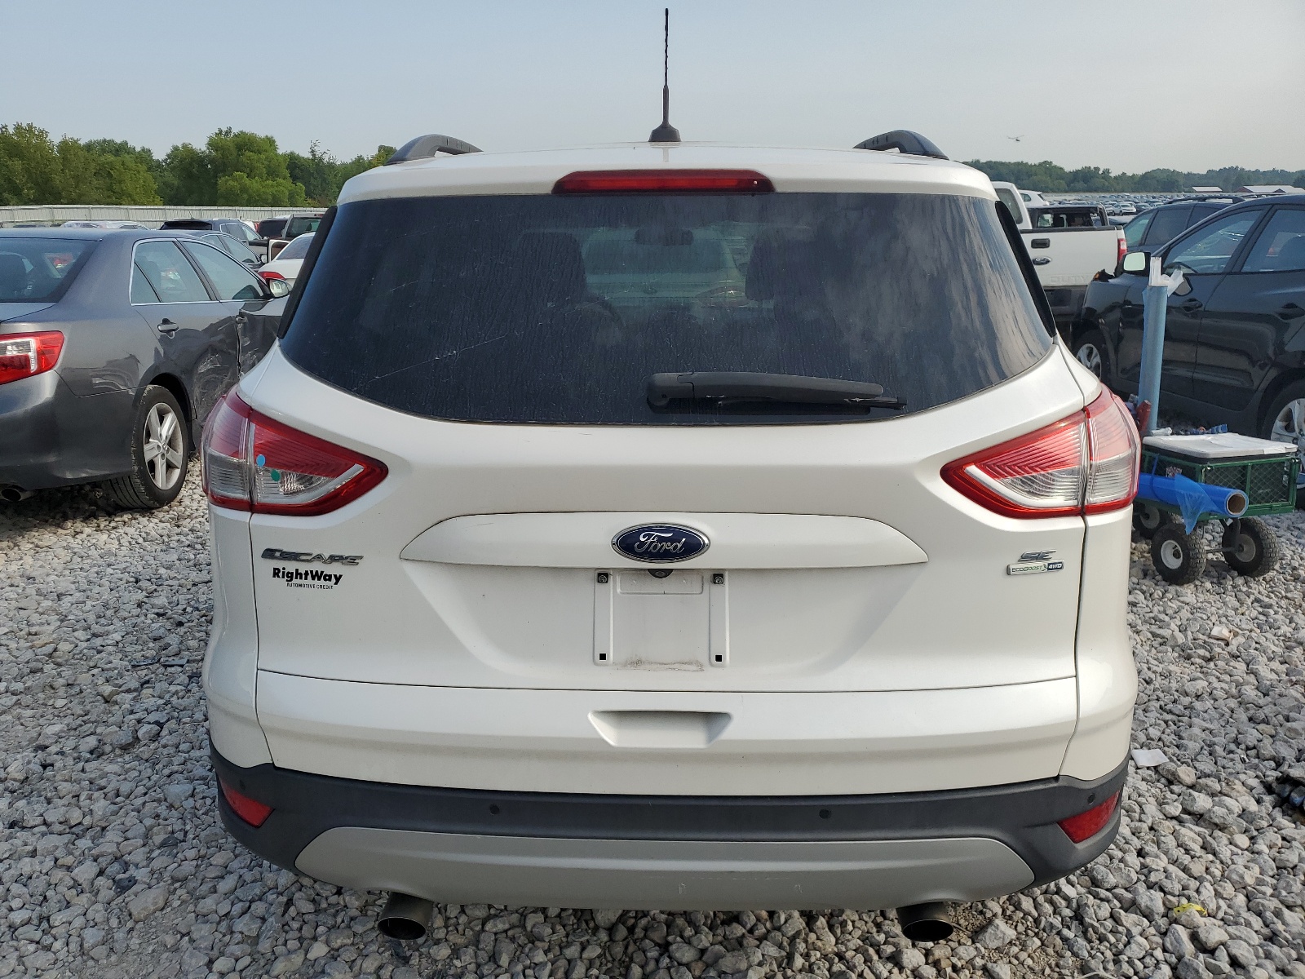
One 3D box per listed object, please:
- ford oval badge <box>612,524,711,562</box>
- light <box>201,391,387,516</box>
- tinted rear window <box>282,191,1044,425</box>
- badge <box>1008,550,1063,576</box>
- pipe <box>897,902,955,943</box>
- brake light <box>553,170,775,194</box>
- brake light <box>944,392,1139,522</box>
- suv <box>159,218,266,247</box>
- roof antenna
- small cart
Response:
[{"bbox_3d":[0.013,0.081,1.476,0.147,0.061,0.014,0,6,2],"label":"ford oval badge"},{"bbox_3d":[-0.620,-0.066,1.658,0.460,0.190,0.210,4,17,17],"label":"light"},{"bbox_3d":[0.017,-0.285,1.625,1.290,0.410,0.110,0,-14,2],"label":"tinted rear window"},{"bbox_3d":[0.607,0.120,1.548,0.100,0.042,0.009,-4,4,-11],"label":"badge"},{"bbox_3d":[0.460,0.697,1.680,0.087,0.085,0.150,0,24,2],"label":"pipe"},{"bbox_3d":[0.018,-0.506,1.614,0.370,0.045,0.045,0,1,2],"label":"brake light"},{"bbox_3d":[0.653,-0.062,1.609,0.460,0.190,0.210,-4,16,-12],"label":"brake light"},{"bbox_3d":[-11.880,-6.718,27.480,1.900,1.700,4.650,0,16,2],"label":"suv"},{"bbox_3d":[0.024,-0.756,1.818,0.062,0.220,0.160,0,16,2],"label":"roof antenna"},{"bbox_3d":[2.278,0.005,4.379,0.480,0.550,0.840,-6,17,-18],"label":"small cart"}]

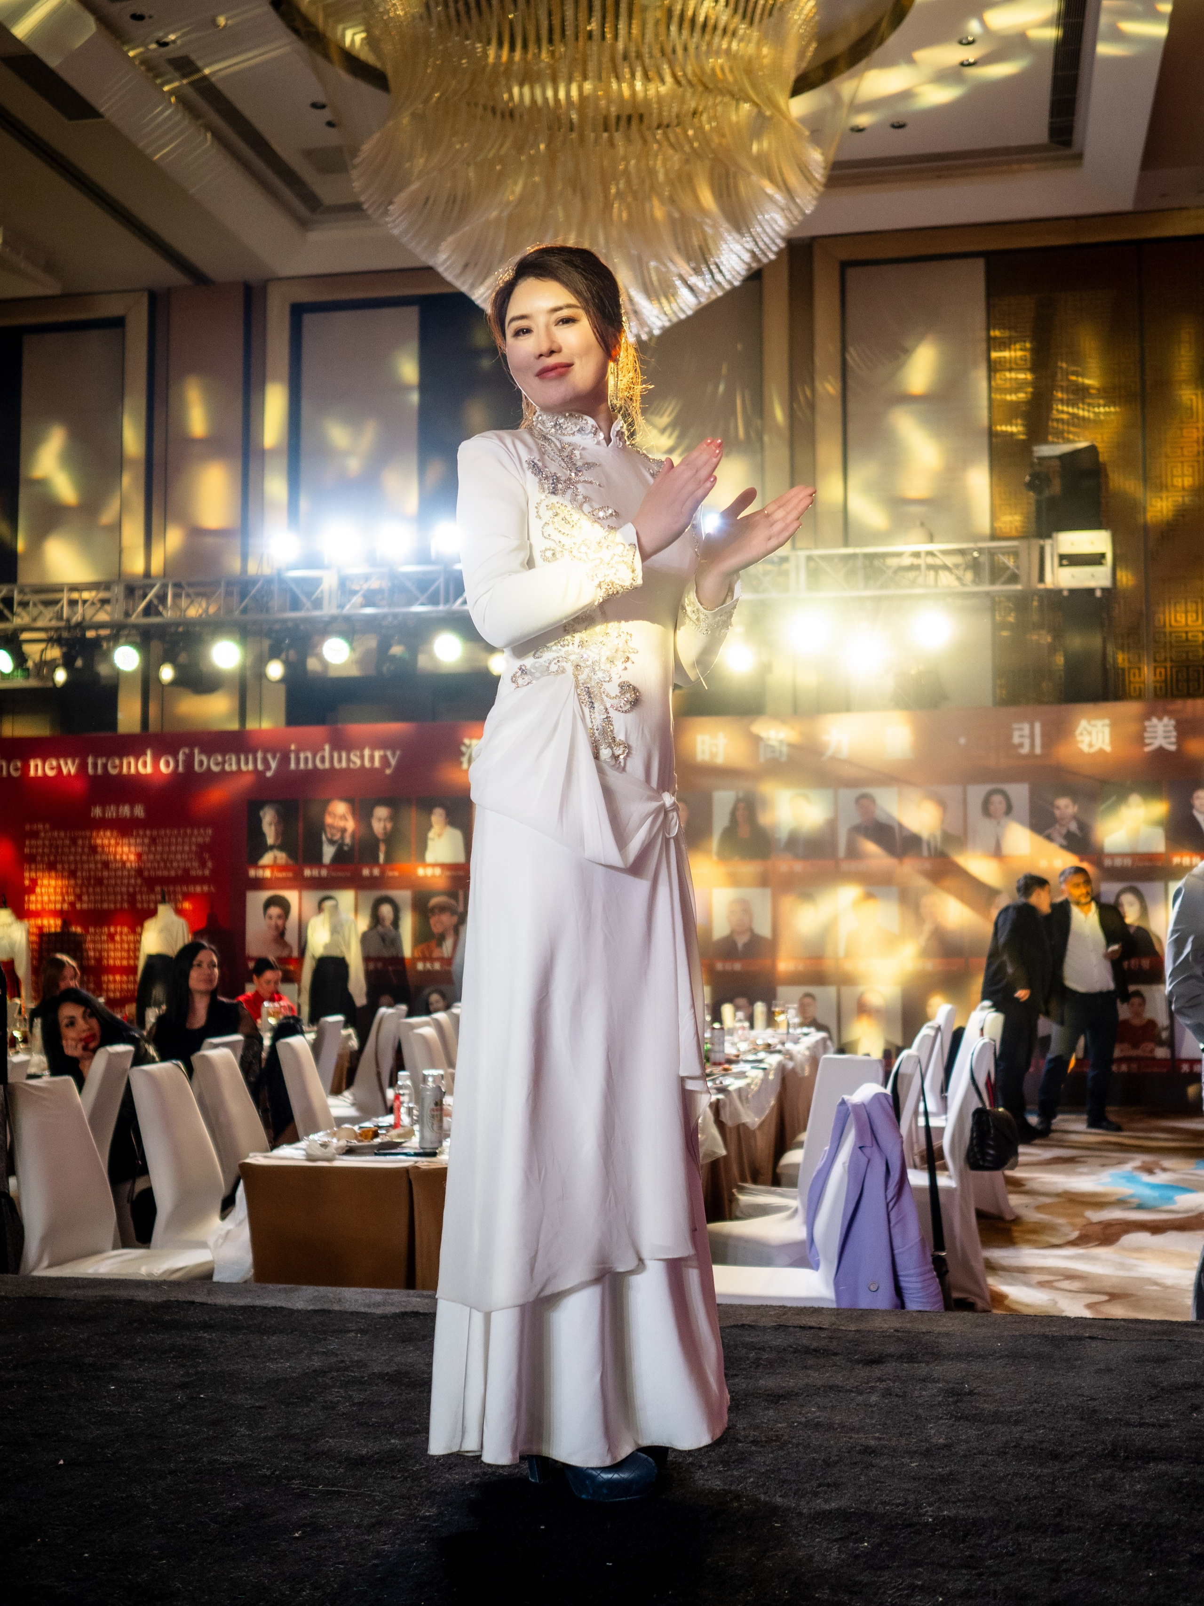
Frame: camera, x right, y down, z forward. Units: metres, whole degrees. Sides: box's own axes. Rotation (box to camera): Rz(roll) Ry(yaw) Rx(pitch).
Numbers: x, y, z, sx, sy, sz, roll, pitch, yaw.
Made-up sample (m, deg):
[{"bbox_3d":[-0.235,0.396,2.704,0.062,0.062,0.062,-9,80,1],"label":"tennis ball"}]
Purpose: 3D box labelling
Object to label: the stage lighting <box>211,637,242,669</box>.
[{"bbox_3d":[-3.288,-1.306,13.800,0.270,0.290,0.290,0,-4,-5],"label":"stage lighting"}]

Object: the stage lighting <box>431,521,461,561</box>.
[{"bbox_3d":[-1.312,-2.216,13.359,0.280,0.340,0.280,0,3,-6],"label":"stage lighting"}]

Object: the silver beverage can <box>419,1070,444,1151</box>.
[{"bbox_3d":[-0.485,0.880,4.487,0.067,0.212,0.067,0,-4,0],"label":"silver beverage can"}]

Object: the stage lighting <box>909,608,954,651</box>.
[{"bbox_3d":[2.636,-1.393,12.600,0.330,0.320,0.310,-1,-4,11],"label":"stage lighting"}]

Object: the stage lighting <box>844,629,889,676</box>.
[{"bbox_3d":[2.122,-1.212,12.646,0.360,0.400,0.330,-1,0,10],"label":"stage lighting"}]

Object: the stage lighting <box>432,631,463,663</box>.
[{"bbox_3d":[-1.311,-1.322,13.350,0.270,0.280,0.290,0,-4,0],"label":"stage lighting"}]

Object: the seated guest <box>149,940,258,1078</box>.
[{"bbox_3d":[-1.611,1.225,6.438,0.500,1.309,0.750,2,-5,-24],"label":"seated guest"}]

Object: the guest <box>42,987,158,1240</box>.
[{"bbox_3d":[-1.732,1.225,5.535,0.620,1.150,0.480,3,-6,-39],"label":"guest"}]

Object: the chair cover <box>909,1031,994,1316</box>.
[{"bbox_3d":[1.171,1.365,6.001,0.590,0.965,0.440,-1,-4,12],"label":"chair cover"}]

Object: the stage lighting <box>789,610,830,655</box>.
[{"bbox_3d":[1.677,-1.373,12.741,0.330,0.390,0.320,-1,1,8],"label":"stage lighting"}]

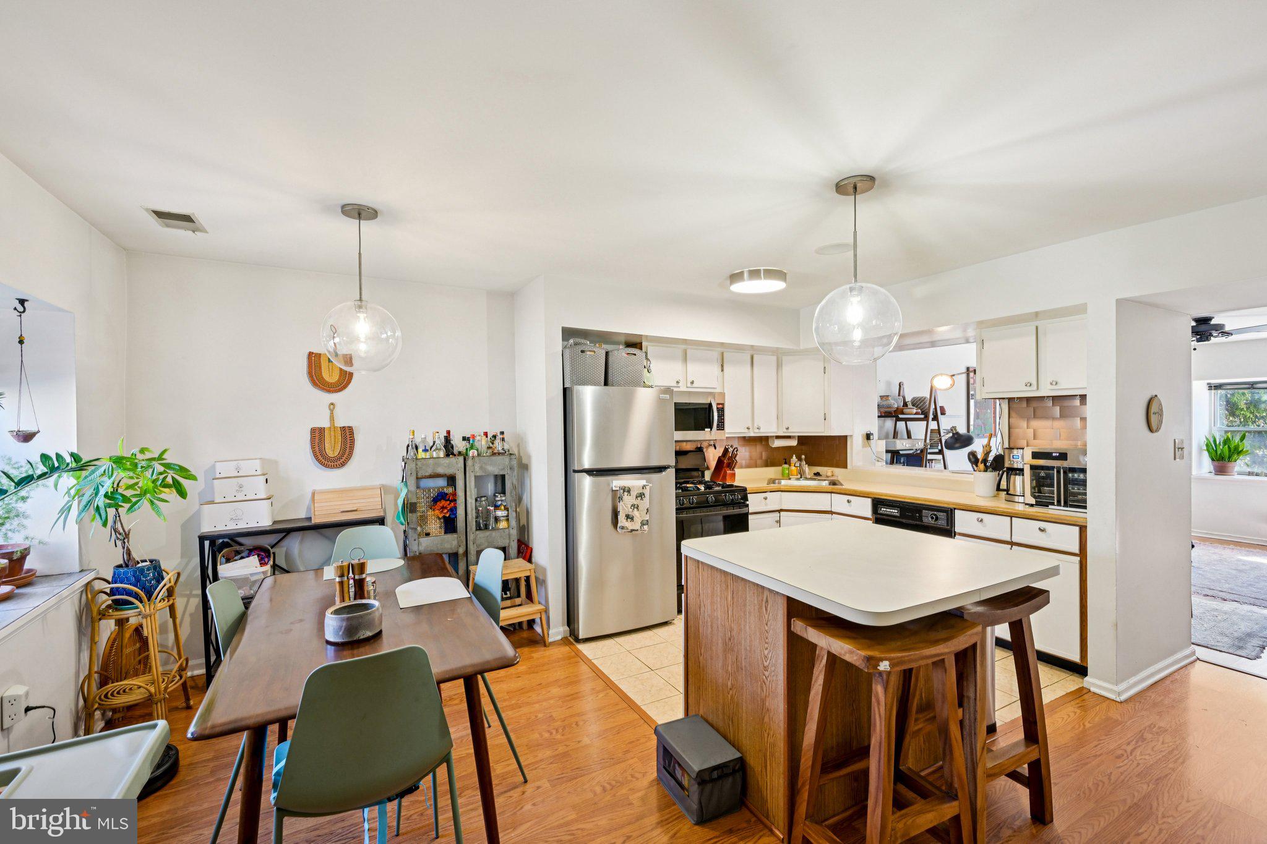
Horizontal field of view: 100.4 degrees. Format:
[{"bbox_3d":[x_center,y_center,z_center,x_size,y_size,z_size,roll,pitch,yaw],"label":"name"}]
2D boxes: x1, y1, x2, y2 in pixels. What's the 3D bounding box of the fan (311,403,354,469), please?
[{"bbox_3d":[-1.935,0.090,3.404,0.250,0.430,0.030,0,0,-28],"label":"fan"}]

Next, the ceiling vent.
[{"bbox_3d":[-2.174,-0.955,2.517,0.190,0.020,0.290,0,0,-28],"label":"ceiling vent"}]

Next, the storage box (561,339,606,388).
[{"bbox_3d":[-0.379,-0.369,3.725,0.260,0.275,0.310,0,0,-28],"label":"storage box"}]

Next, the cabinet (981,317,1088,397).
[{"bbox_3d":[2.696,-0.405,3.436,0.320,0.475,0.720,0,0,-28],"label":"cabinet"}]

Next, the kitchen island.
[{"bbox_3d":[0.917,0.993,2.190,1.100,0.915,1.050,0,0,-26],"label":"kitchen island"}]

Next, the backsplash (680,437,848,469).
[{"bbox_3d":[1.114,0.284,4.812,1.750,0.310,0.540,0,0,-28],"label":"backsplash"}]

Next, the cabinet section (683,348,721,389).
[{"bbox_3d":[0.505,-0.444,4.543,0.352,0.332,0.312,0,0,-29],"label":"cabinet section"}]

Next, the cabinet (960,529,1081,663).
[{"bbox_3d":[2.550,1.020,3.308,0.580,0.610,0.650,-1,0,-28],"label":"cabinet"}]

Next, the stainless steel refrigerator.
[{"bbox_3d":[-0.209,0.603,3.984,0.770,1.680,0.740,-1,0,-28],"label":"stainless steel refrigerator"}]

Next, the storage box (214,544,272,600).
[{"bbox_3d":[-2.210,0.849,3.012,0.250,0.280,0.230,-1,0,-28],"label":"storage box"}]

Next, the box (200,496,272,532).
[{"bbox_3d":[-2.257,0.521,3.027,0.325,0.157,0.195,-1,0,-28],"label":"box"}]

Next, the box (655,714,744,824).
[{"bbox_3d":[0.254,1.351,2.069,0.200,0.205,0.300,0,0,-28],"label":"box"}]

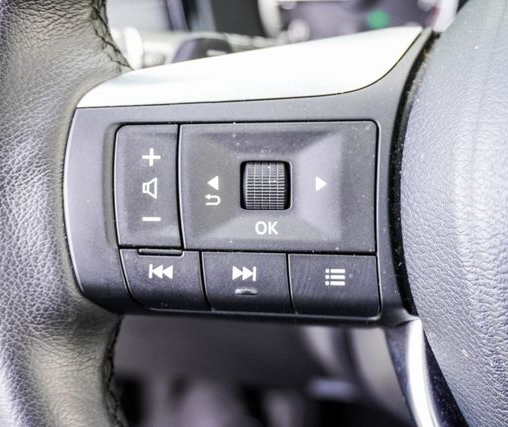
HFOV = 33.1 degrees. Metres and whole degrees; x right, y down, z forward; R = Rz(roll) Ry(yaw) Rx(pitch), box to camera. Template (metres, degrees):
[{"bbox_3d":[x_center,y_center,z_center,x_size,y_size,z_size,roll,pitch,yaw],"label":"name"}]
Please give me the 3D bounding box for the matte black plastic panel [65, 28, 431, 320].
[{"bbox_3d":[-0.002,-0.011,0.235,0.097,0.077,0.028,0,0,7],"label":"matte black plastic panel"}]

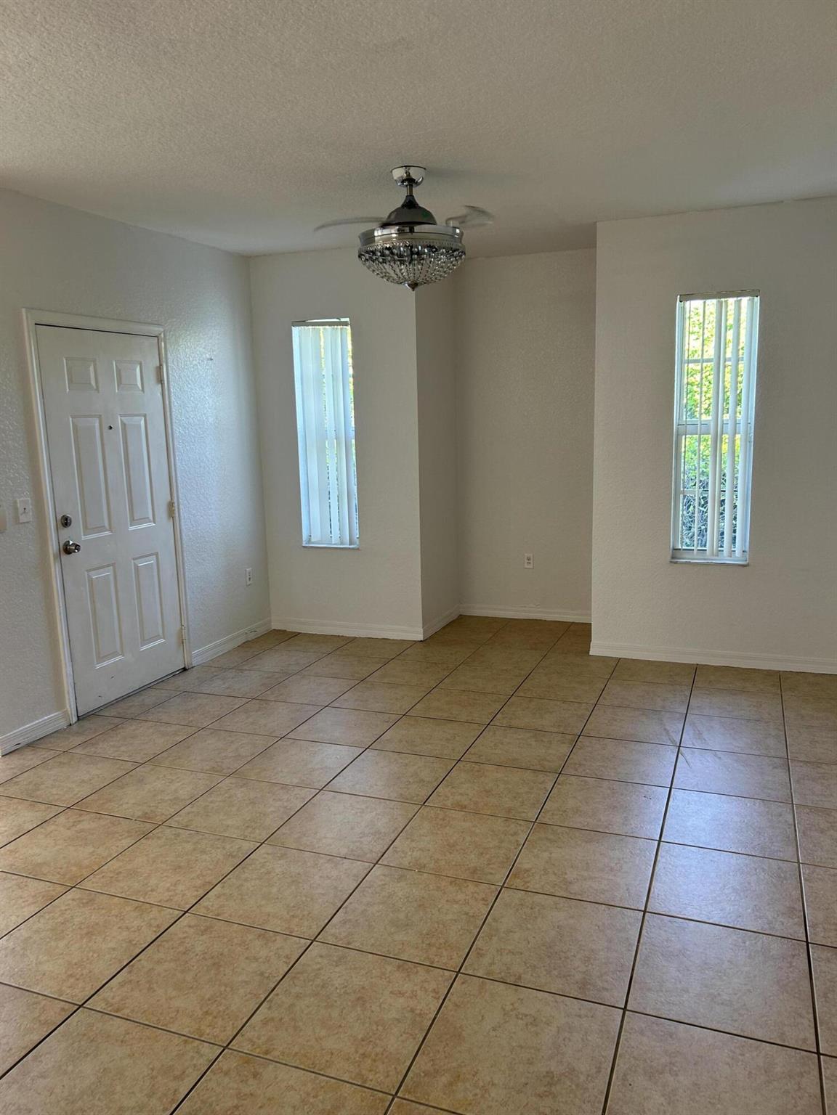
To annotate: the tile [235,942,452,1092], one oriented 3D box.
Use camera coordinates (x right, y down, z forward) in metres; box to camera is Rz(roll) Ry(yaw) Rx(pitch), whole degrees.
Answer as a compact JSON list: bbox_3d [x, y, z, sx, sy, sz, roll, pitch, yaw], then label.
[{"bbox_3d":[-0.186,1.208,2.237,0.457,0.010,0.457,2,10,21],"label":"tile"}]

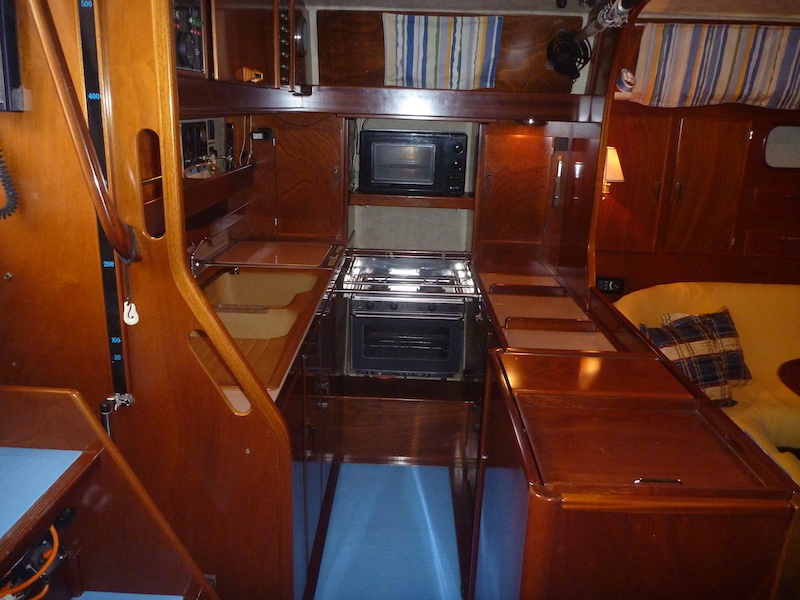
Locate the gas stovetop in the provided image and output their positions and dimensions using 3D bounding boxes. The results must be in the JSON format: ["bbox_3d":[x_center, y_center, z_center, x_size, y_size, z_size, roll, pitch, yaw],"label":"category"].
[{"bbox_3d":[0.046,-0.110,2.844,0.530,0.100,0.460,2,16,0],"label":"gas stovetop"}]

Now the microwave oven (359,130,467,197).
[{"bbox_3d":[0.065,-0.672,3.138,0.485,0.280,0.350,2,16,0],"label":"microwave oven"}]

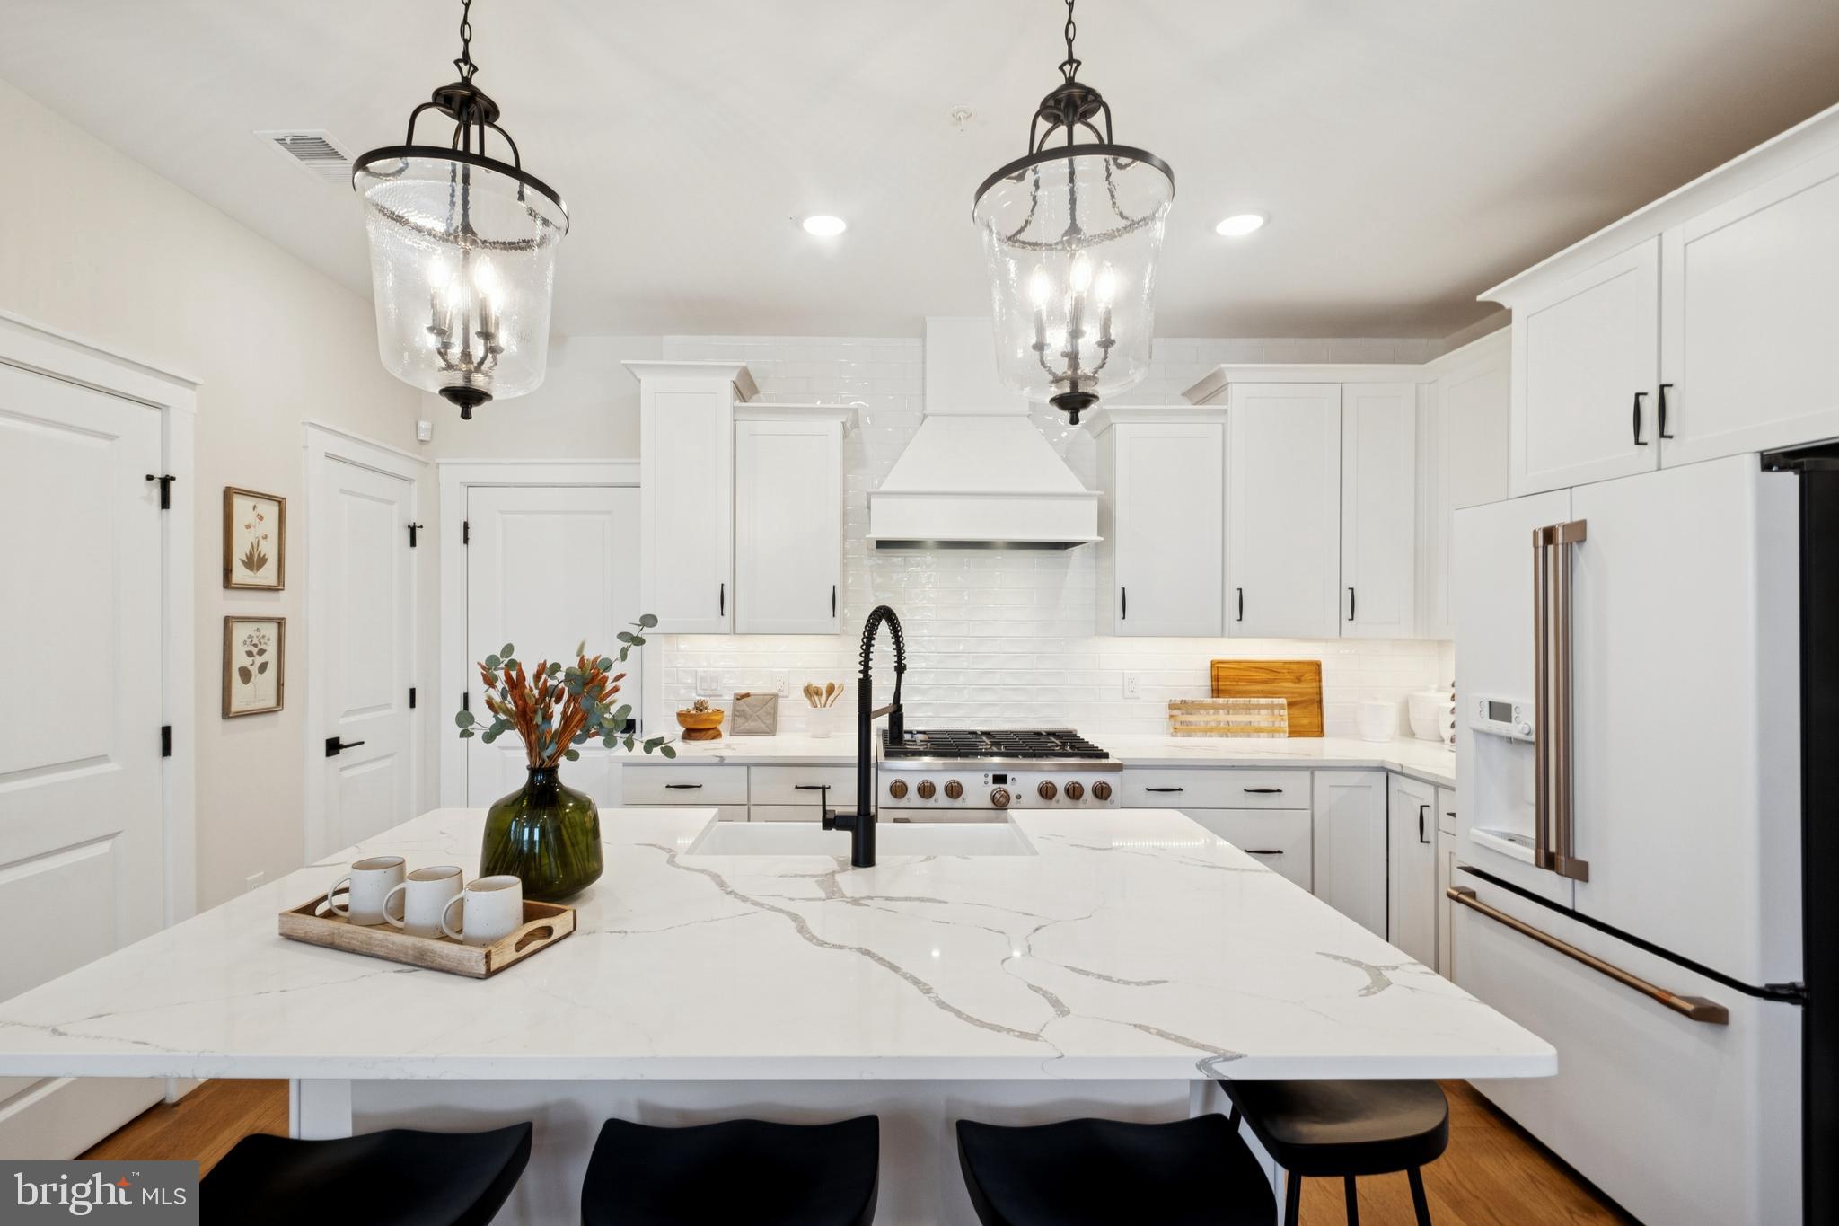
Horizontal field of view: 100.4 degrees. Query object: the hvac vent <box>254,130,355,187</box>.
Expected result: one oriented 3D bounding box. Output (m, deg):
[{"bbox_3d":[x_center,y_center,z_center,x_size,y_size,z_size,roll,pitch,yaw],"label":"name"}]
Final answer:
[{"bbox_3d":[-1.715,-1.309,2.238,0.200,0.015,0.294,0,0,-1],"label":"hvac vent"}]

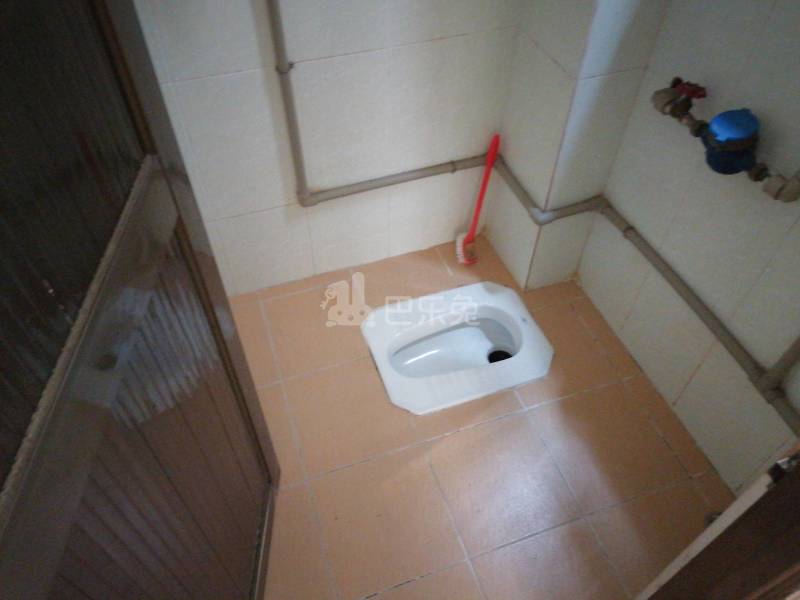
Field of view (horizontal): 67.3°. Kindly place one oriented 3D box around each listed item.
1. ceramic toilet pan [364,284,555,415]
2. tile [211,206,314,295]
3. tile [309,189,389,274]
[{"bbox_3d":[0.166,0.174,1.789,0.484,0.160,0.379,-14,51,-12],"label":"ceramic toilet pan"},{"bbox_3d":[-0.391,-0.153,1.796,0.249,0.305,0.014,-15,51,-12],"label":"tile"},{"bbox_3d":[-0.156,-0.214,1.850,0.248,0.305,0.014,-15,51,-12],"label":"tile"}]

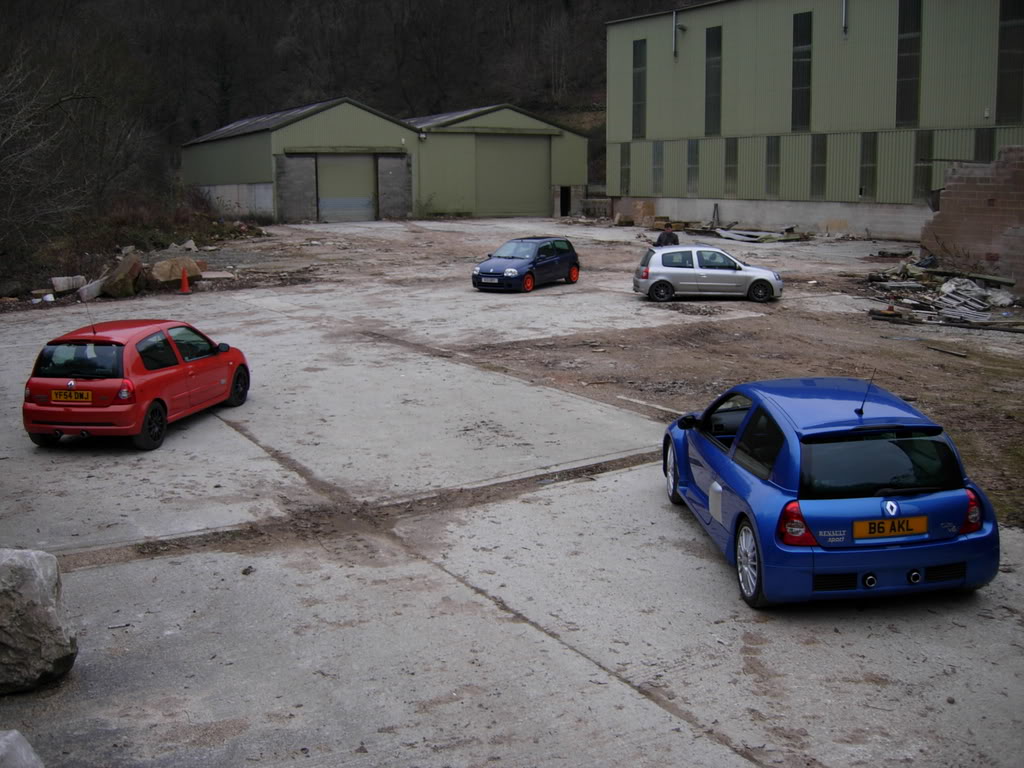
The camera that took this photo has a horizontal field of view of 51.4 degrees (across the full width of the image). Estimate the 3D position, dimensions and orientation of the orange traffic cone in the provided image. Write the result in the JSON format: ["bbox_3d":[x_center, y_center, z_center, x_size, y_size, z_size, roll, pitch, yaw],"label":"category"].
[{"bbox_3d":[-9.159,-2.902,29.800,0.430,0.770,0.430,-4,11,-17],"label":"orange traffic cone"}]

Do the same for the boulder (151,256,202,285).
[{"bbox_3d":[-10.080,-3.385,31.900,1.380,0.780,1.000,-4,11,-17],"label":"boulder"}]

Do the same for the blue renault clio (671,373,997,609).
[{"bbox_3d":[2.408,0.625,8.764,1.830,1.356,3.841,-1,11,-5],"label":"blue renault clio"}]

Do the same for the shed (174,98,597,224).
[{"bbox_3d":[-9.953,-15.506,75.453,21.301,7.132,23.350,-6,12,-28],"label":"shed"}]

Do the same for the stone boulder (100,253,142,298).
[{"bbox_3d":[-10.964,-3.055,29.900,1.130,1.180,0.900,-4,11,-20],"label":"stone boulder"}]

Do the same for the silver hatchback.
[{"bbox_3d":[5.101,-2.898,27.397,3.812,1.417,1.640,-1,11,-2],"label":"silver hatchback"}]

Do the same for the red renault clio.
[{"bbox_3d":[-4.847,-0.169,14.150,1.640,1.417,3.812,1,11,10],"label":"red renault clio"}]

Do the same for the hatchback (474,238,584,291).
[{"bbox_3d":[0.439,-3.472,30.577,1.640,1.417,3.773,7,13,33],"label":"hatchback"}]

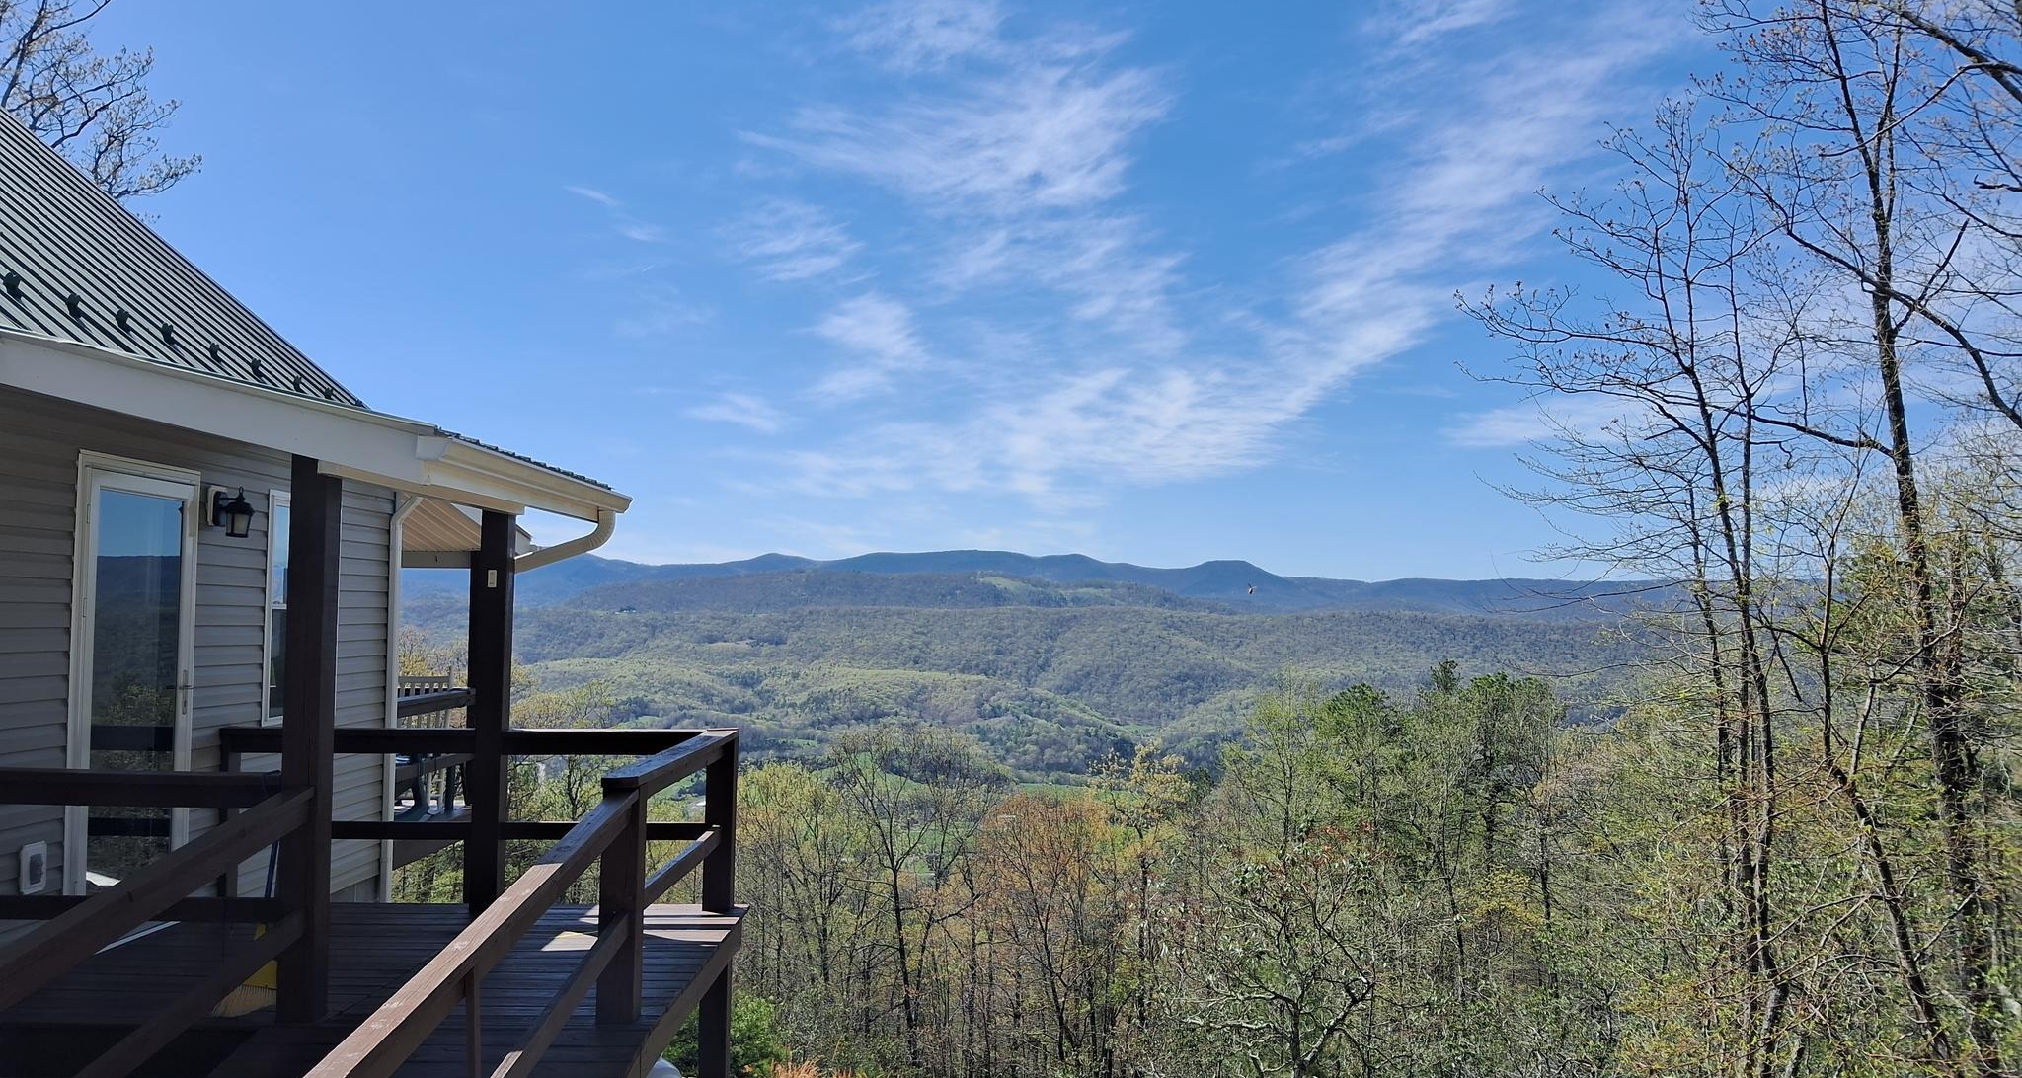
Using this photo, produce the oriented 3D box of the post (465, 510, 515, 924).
[{"bbox_3d":[-2.773,0.928,8.146,0.145,2.125,0.145,1,-3,-1],"label":"post"}]

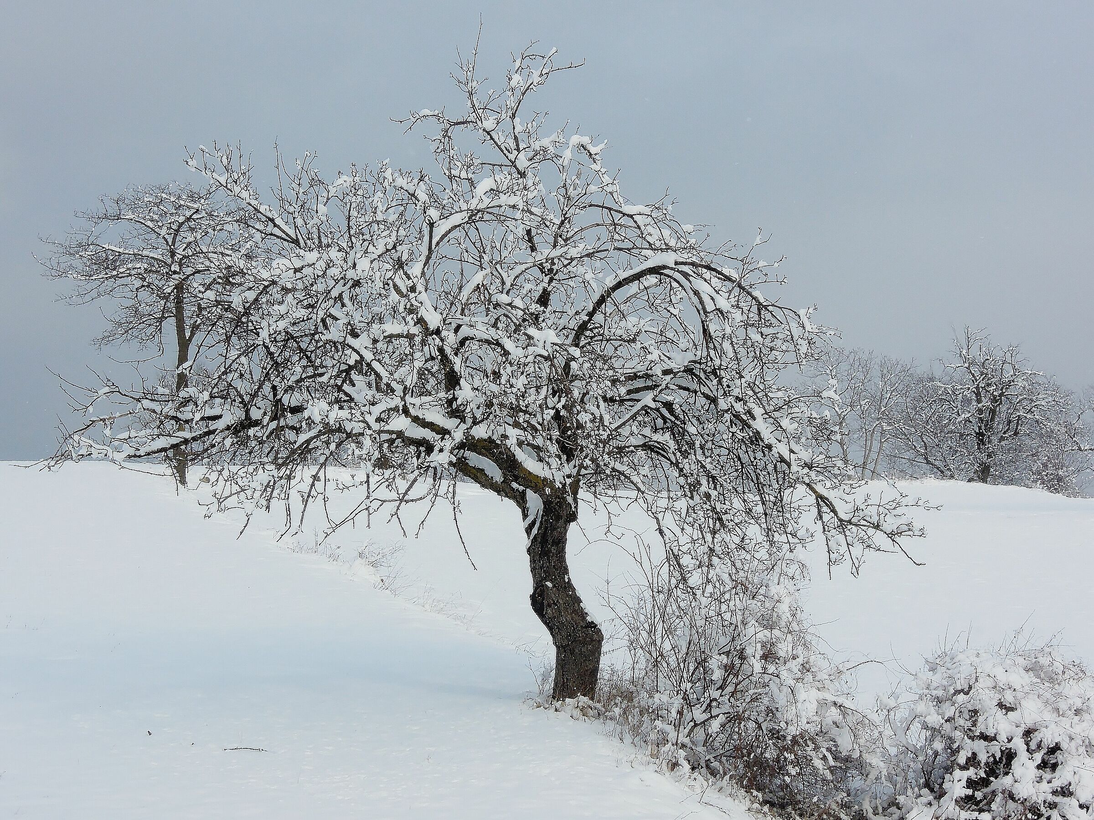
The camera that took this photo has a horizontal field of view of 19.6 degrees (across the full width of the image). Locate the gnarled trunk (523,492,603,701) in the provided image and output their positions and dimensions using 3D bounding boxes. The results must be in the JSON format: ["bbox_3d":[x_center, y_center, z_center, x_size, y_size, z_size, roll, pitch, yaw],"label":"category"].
[{"bbox_3d":[0.123,1.421,24.000,0.604,1.603,0.460,0,-1,0],"label":"gnarled trunk"}]

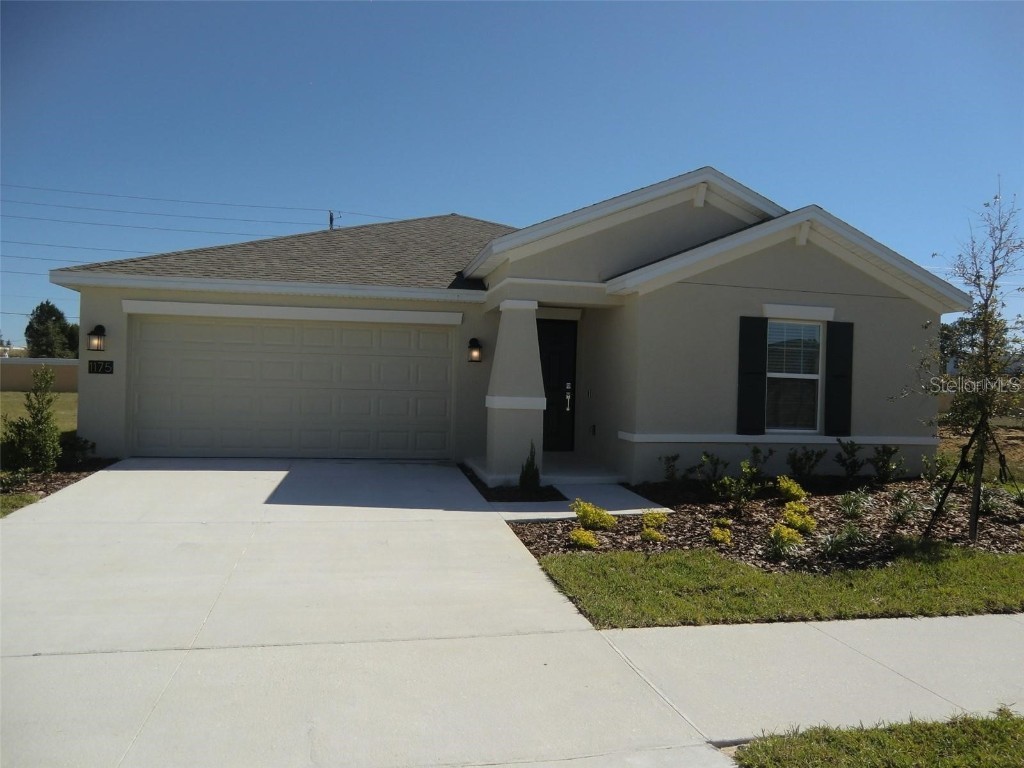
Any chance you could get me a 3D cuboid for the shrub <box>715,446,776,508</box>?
[{"bbox_3d":[2.792,1.086,8.402,0.680,0.700,0.600,1,0,-12],"label":"shrub"}]

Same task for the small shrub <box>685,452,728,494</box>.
[{"bbox_3d":[2.579,1.129,9.297,0.540,0.520,0.480,1,0,-12],"label":"small shrub"}]

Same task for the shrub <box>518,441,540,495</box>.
[{"bbox_3d":[0.224,1.014,8.758,0.270,0.640,0.270,1,0,-12],"label":"shrub"}]

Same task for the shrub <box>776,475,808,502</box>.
[{"bbox_3d":[3.495,1.279,8.756,0.380,0.330,0.370,1,0,-12],"label":"shrub"}]

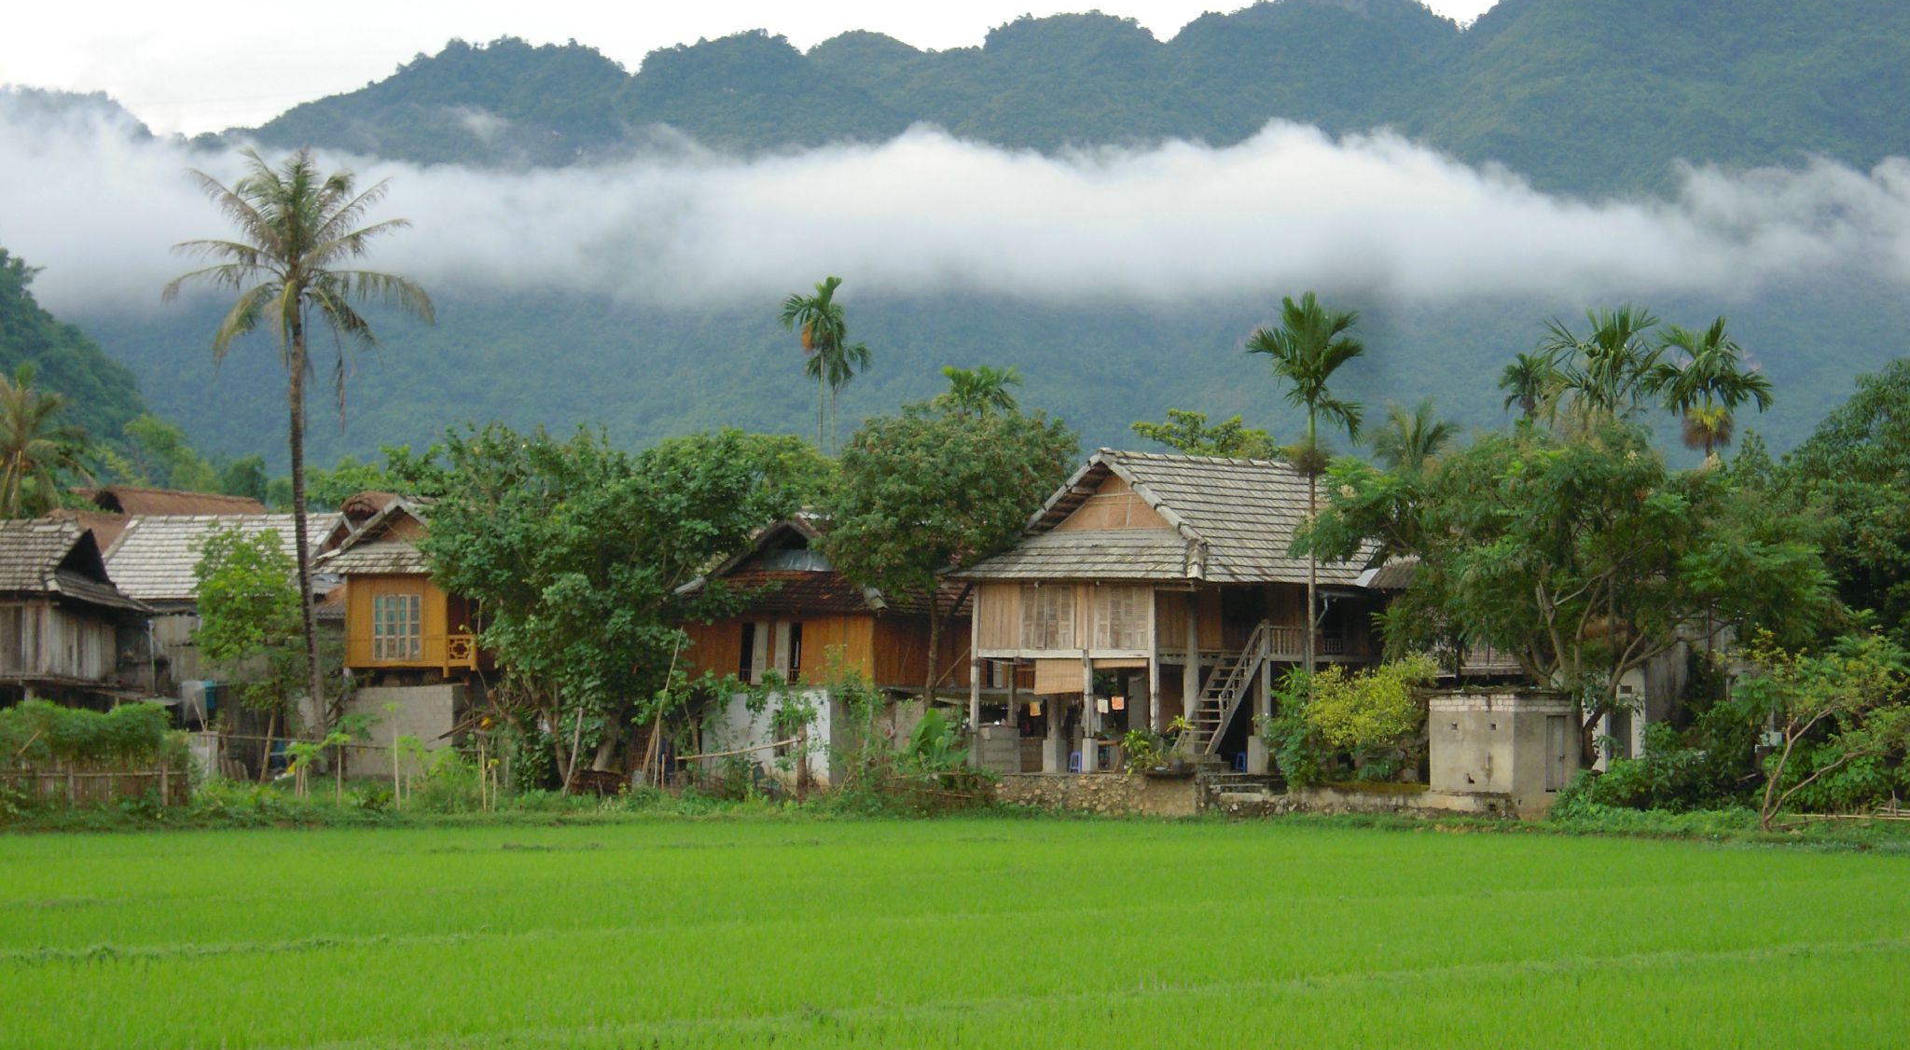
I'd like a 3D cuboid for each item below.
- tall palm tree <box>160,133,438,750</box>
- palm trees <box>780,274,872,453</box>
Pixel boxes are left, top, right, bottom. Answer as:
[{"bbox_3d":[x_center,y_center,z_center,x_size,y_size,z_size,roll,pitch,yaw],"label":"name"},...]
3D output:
[{"bbox_3d":[-14.560,-1.504,110.000,5.850,13.620,5.500,0,-1,0],"label":"tall palm tree"},{"bbox_3d":[-3.587,-0.394,138.000,2.570,13.100,2.400,0,-2,0],"label":"palm trees"}]

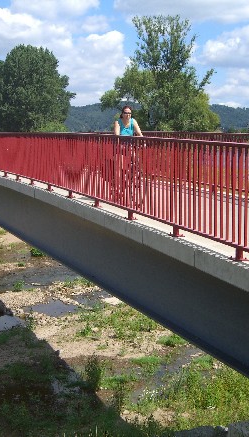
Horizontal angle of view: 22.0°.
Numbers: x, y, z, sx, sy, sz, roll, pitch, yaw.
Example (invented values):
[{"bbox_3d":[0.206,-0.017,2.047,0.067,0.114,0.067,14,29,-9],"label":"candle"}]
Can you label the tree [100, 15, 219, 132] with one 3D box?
[{"bbox_3d":[3.938,-15.077,72.000,13.000,15.200,12.000,0,7,0],"label":"tree"}]

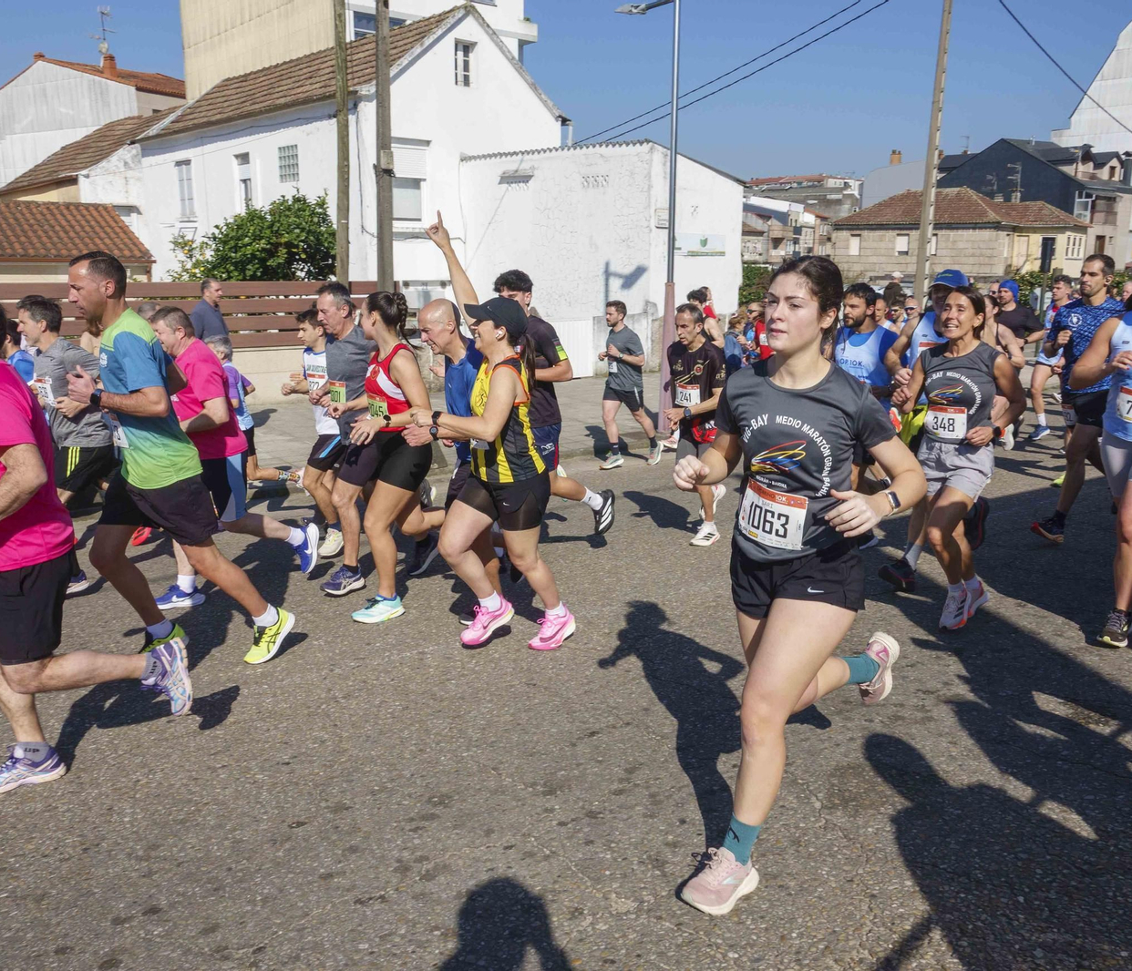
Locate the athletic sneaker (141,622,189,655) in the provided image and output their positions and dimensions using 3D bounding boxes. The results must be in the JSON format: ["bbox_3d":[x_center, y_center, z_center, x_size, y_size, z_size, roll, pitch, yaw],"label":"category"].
[{"bbox_3d":[-1.854,0.753,4.375,0.300,0.130,0.110,-24,23,-27],"label":"athletic sneaker"}]

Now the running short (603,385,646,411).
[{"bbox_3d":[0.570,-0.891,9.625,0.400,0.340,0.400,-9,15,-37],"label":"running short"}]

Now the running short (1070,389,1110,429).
[{"bbox_3d":[3.391,-0.504,6.240,0.370,0.370,0.380,-8,15,-32],"label":"running short"}]

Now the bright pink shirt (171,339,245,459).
[{"bbox_3d":[-1.884,-0.452,5.077,0.430,0.660,0.500,-9,14,-13],"label":"bright pink shirt"}]

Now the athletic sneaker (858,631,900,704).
[{"bbox_3d":[0.915,0.531,2.832,0.100,0.260,0.115,23,17,38],"label":"athletic sneaker"}]

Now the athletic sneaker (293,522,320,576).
[{"bbox_3d":[-1.461,0.359,5.477,0.125,0.290,0.105,9,6,-36],"label":"athletic sneaker"}]

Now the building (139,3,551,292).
[{"bbox_3d":[-5.802,-7.557,25.236,10.824,7.332,6.348,12,17,42],"label":"building"}]

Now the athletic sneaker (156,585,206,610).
[{"bbox_3d":[-2.131,0.611,5.323,0.280,0.125,0.105,-2,12,-10],"label":"athletic sneaker"}]

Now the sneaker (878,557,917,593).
[{"bbox_3d":[1.736,0.466,5.096,0.285,0.120,0.105,17,1,-32],"label":"sneaker"}]

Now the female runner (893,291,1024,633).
[{"bbox_3d":[1.782,-0.139,4.400,0.550,1.570,0.520,-11,17,-40],"label":"female runner"}]

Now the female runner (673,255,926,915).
[{"bbox_3d":[0.596,0.244,2.505,0.820,1.630,0.560,-11,16,-43],"label":"female runner"}]

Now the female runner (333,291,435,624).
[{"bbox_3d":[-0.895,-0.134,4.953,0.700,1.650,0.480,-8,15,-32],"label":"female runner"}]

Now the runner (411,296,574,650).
[{"bbox_3d":[-0.319,-0.042,4.377,0.720,1.590,0.500,-4,13,-20],"label":"runner"}]

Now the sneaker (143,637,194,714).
[{"bbox_3d":[-1.303,0.628,3.188,0.125,0.285,0.105,-5,14,-30],"label":"sneaker"}]

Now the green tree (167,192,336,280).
[{"bbox_3d":[-4.811,-2.908,15.237,2.300,3.128,2.400,-8,15,-32],"label":"green tree"}]

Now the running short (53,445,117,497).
[{"bbox_3d":[-2.721,-0.103,5.519,0.420,0.370,0.380,-3,12,-12],"label":"running short"}]

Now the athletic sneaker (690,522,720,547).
[{"bbox_3d":[0.935,0.328,6.511,0.275,0.120,0.100,-9,15,-37],"label":"athletic sneaker"}]

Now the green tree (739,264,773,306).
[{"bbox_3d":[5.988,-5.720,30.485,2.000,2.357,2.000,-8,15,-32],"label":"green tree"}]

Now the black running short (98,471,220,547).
[{"bbox_3d":[-1.738,0.058,4.146,0.440,0.390,0.400,-8,15,-32],"label":"black running short"}]

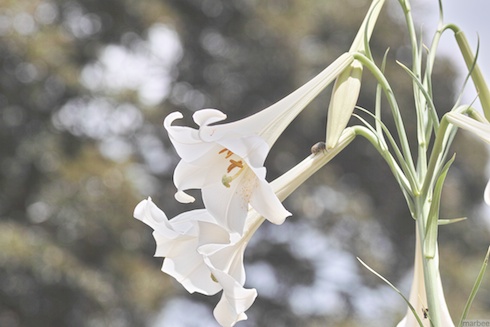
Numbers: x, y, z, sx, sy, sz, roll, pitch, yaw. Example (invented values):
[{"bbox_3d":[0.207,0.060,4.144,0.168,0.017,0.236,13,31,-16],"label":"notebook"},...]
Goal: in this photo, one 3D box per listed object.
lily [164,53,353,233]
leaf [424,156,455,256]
[{"bbox_3d":[0.030,-0.032,1.482,0.110,0.110,0.155,-7,27,44],"label":"lily"},{"bbox_3d":[0.139,0.031,1.540,0.014,0.077,0.014,10,9,-9],"label":"leaf"}]

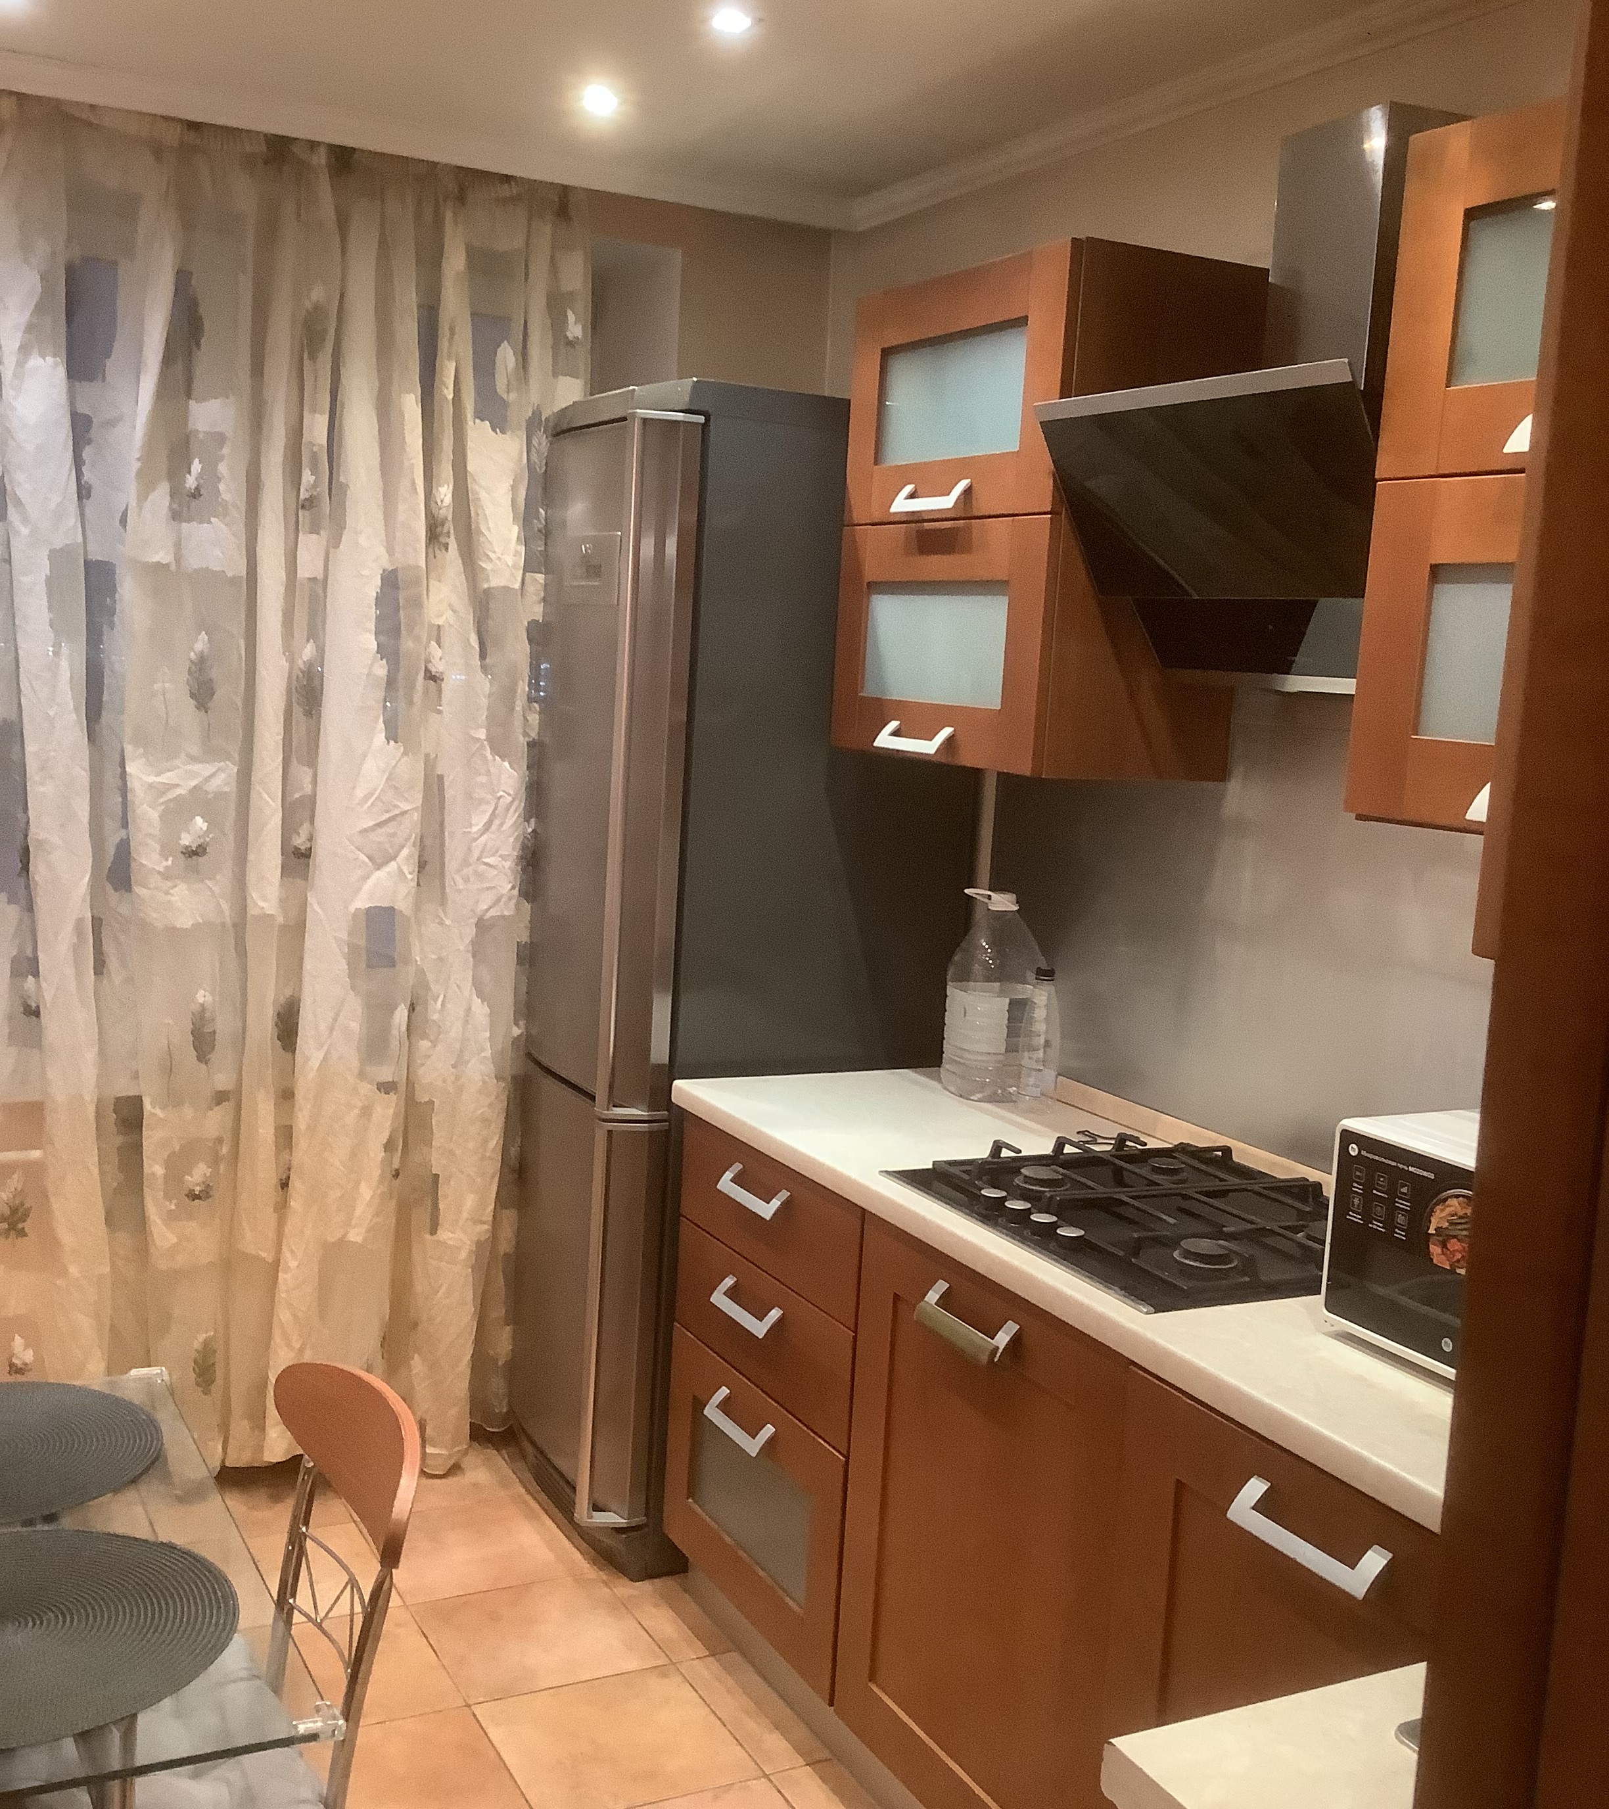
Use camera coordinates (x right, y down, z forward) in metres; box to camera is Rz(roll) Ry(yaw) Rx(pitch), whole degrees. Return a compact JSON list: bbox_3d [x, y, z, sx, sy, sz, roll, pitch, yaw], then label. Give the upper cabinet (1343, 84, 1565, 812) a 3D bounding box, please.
[{"bbox_3d":[0.916,-0.419,1.912,0.343,0.726,0.600,0,8,-28],"label":"upper cabinet"}]

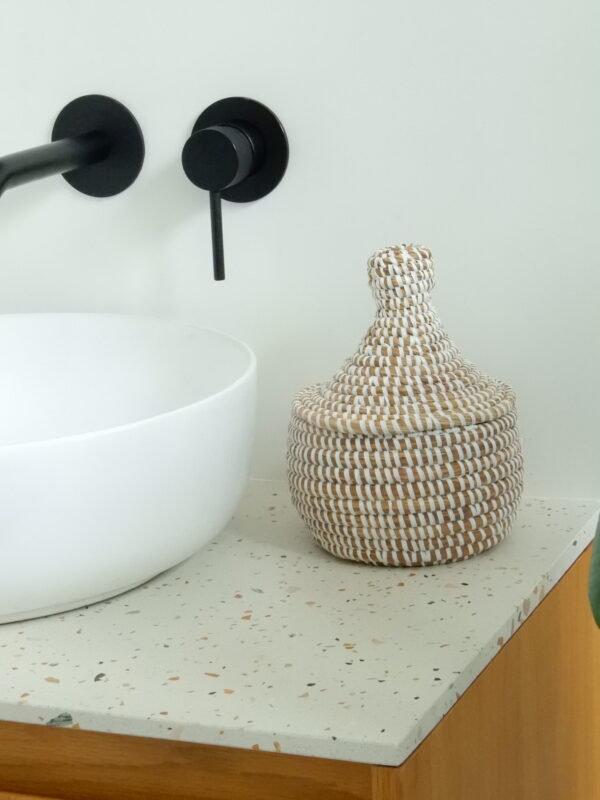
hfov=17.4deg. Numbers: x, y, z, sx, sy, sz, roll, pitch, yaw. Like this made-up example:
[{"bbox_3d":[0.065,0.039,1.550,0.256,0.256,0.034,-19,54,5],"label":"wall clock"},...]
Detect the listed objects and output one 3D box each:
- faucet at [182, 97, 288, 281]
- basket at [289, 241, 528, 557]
[{"bbox_3d":[-0.053,-0.156,1.451,0.079,0.131,0.056,3,14,22],"label":"faucet"},{"bbox_3d":[0.070,0.001,1.319,0.160,0.204,0.160,-3,13,1],"label":"basket"}]

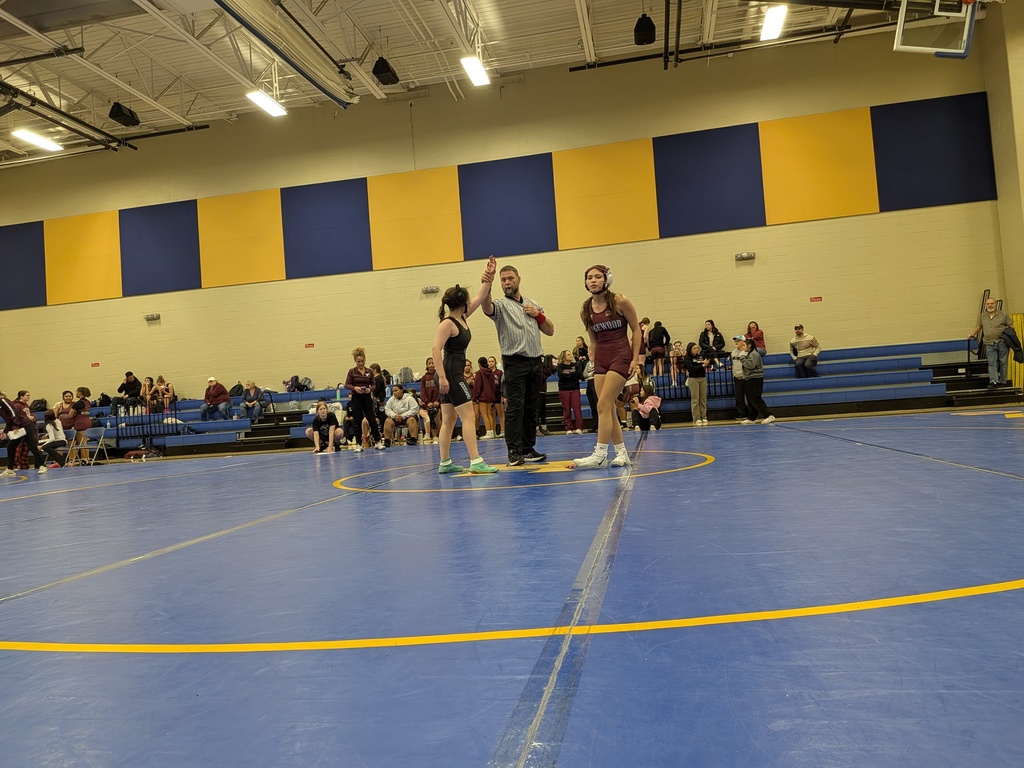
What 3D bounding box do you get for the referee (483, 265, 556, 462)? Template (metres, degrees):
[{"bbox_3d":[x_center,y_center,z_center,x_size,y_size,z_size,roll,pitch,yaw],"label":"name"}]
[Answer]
[{"bbox_3d":[0.056,-0.186,6.600,0.660,1.804,0.500,-4,-2,-1],"label":"referee"}]

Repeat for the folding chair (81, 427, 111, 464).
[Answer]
[{"bbox_3d":[-8.644,1.301,14.578,0.460,0.760,0.500,-4,-2,11],"label":"folding chair"}]

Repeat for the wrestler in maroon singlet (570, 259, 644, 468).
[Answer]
[{"bbox_3d":[0.715,-0.148,5.400,0.480,1.530,0.420,-5,-3,25],"label":"wrestler in maroon singlet"}]

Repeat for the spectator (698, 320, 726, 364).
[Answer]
[{"bbox_3d":[4.608,-0.846,16.268,0.600,1.200,0.750,-4,-2,9],"label":"spectator"}]

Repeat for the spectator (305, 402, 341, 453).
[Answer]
[{"bbox_3d":[-3.484,0.767,13.118,0.680,0.930,0.750,-4,-2,-9],"label":"spectator"}]

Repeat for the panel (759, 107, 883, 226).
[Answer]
[{"bbox_3d":[7.072,-4.988,16.422,2.420,2.440,0.050,-4,-2,11],"label":"panel"}]

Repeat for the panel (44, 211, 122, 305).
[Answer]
[{"bbox_3d":[-12.060,-3.531,20.009,2.420,2.440,0.050,-4,-2,11],"label":"panel"}]

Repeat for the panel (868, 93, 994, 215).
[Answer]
[{"bbox_3d":[9.461,-5.165,15.953,2.430,2.430,0.050,-4,-2,11],"label":"panel"}]

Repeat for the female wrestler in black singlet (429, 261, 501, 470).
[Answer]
[{"bbox_3d":[-0.364,-0.169,5.947,0.540,1.792,0.430,-5,-2,19],"label":"female wrestler in black singlet"}]

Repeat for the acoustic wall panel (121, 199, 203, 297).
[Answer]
[{"bbox_3d":[-9.669,-3.713,19.560,2.420,2.440,0.050,-4,-2,11],"label":"acoustic wall panel"}]

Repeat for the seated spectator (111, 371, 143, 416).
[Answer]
[{"bbox_3d":[-10.278,0.273,18.930,0.600,1.175,0.750,-5,-3,27],"label":"seated spectator"}]

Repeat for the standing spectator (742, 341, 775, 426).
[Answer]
[{"bbox_3d":[4.487,-0.046,12.950,0.550,1.517,0.450,-4,-2,9],"label":"standing spectator"}]

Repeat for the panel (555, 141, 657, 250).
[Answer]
[{"bbox_3d":[2.291,-4.625,17.368,2.440,2.440,0.050,-4,-2,11],"label":"panel"}]

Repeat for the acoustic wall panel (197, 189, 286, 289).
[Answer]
[{"bbox_3d":[-7.276,-3.891,19.155,2.440,2.440,0.050,-4,-2,11],"label":"acoustic wall panel"}]

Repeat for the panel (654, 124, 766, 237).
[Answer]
[{"bbox_3d":[4.682,-4.800,16.846,2.430,2.430,0.050,-4,-2,11],"label":"panel"}]

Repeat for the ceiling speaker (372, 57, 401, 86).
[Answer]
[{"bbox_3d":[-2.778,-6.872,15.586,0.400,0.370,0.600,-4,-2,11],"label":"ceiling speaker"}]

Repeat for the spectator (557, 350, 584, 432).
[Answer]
[{"bbox_3d":[1.123,0.160,13.750,0.480,1.601,0.320,-4,-2,2],"label":"spectator"}]

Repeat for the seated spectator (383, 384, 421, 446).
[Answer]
[{"bbox_3d":[-2.103,0.578,13.626,0.660,1.170,0.780,-4,-2,-3],"label":"seated spectator"}]

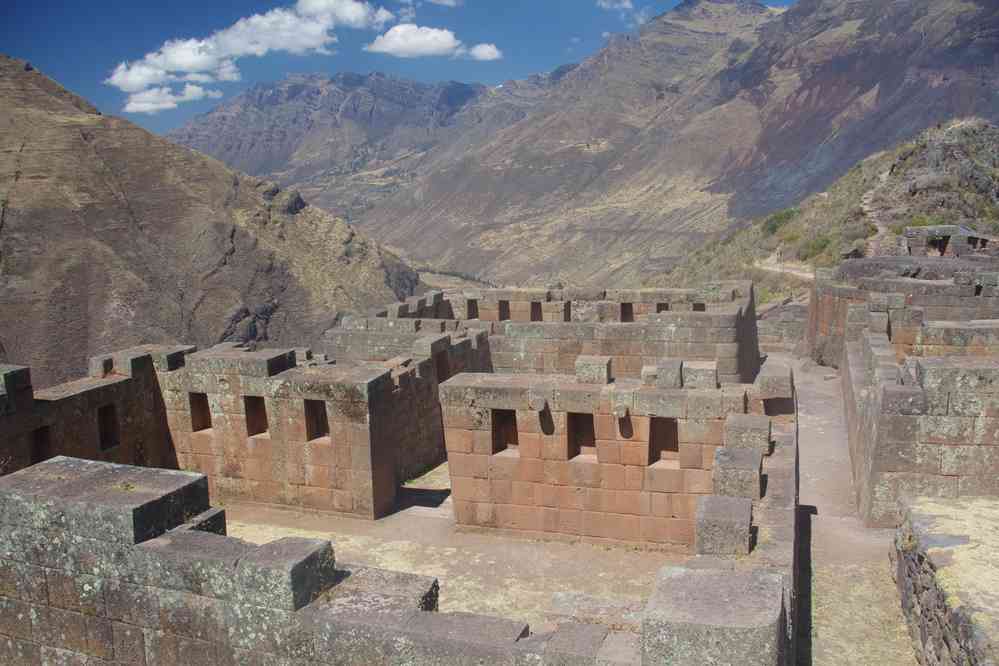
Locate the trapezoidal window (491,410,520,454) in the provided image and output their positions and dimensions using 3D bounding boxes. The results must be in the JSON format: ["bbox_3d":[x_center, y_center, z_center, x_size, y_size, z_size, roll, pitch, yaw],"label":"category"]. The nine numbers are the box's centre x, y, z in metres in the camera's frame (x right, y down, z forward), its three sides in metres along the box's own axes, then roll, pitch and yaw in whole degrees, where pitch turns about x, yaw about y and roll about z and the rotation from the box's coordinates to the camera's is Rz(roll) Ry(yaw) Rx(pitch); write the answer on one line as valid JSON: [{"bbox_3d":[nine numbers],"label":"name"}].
[{"bbox_3d":[0.120,1.367,11.692,0.420,0.670,0.310,0,12,20],"label":"trapezoidal window"}]

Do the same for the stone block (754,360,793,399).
[{"bbox_3d":[3.840,0.656,11.669,0.490,0.304,0.833,1,12,20],"label":"stone block"}]

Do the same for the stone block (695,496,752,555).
[{"bbox_3d":[2.780,2.381,10.281,0.637,0.431,0.745,1,12,20],"label":"stone block"}]

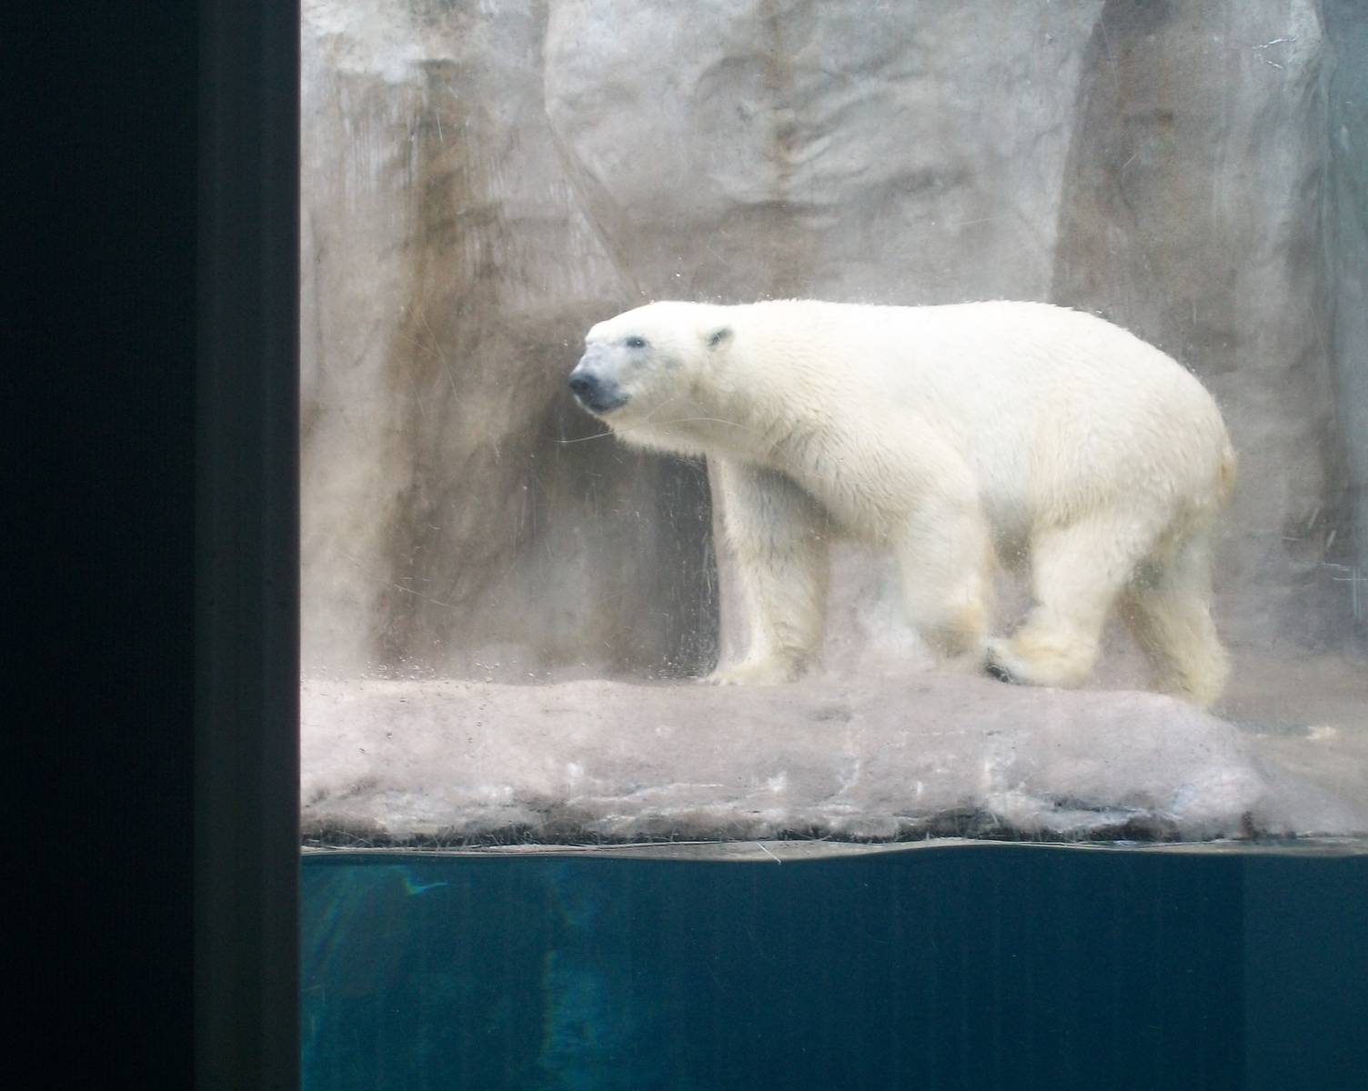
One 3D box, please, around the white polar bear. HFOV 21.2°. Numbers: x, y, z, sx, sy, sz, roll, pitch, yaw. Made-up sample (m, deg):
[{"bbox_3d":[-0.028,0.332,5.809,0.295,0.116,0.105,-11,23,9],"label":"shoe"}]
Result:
[{"bbox_3d":[0.673,-0.132,11.300,2.030,1.250,0.750,1,-5,-8],"label":"white polar bear"}]

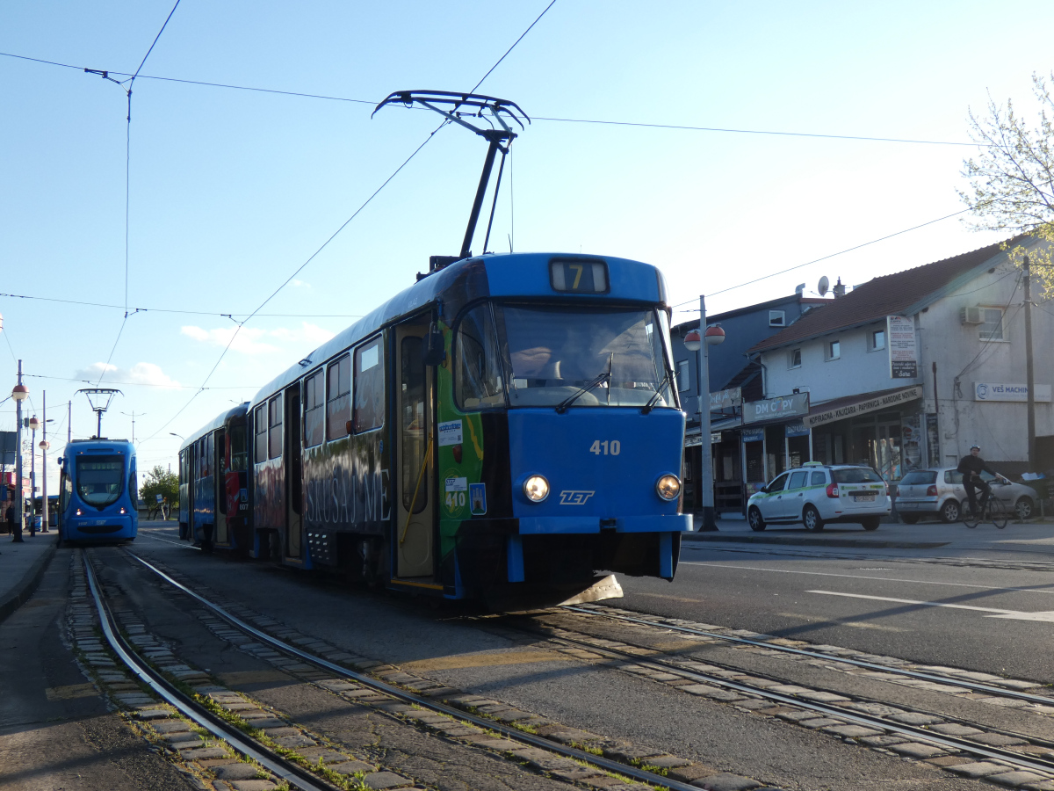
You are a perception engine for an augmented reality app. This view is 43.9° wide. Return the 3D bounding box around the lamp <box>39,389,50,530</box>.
[{"bbox_3d":[-27.164,3.708,73.838,0.520,7.950,0.800,0,-5,-19],"label":"lamp"}]

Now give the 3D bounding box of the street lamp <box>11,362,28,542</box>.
[{"bbox_3d":[-16.771,1.840,43.253,0.520,5.950,0.900,0,-5,-19],"label":"street lamp"}]

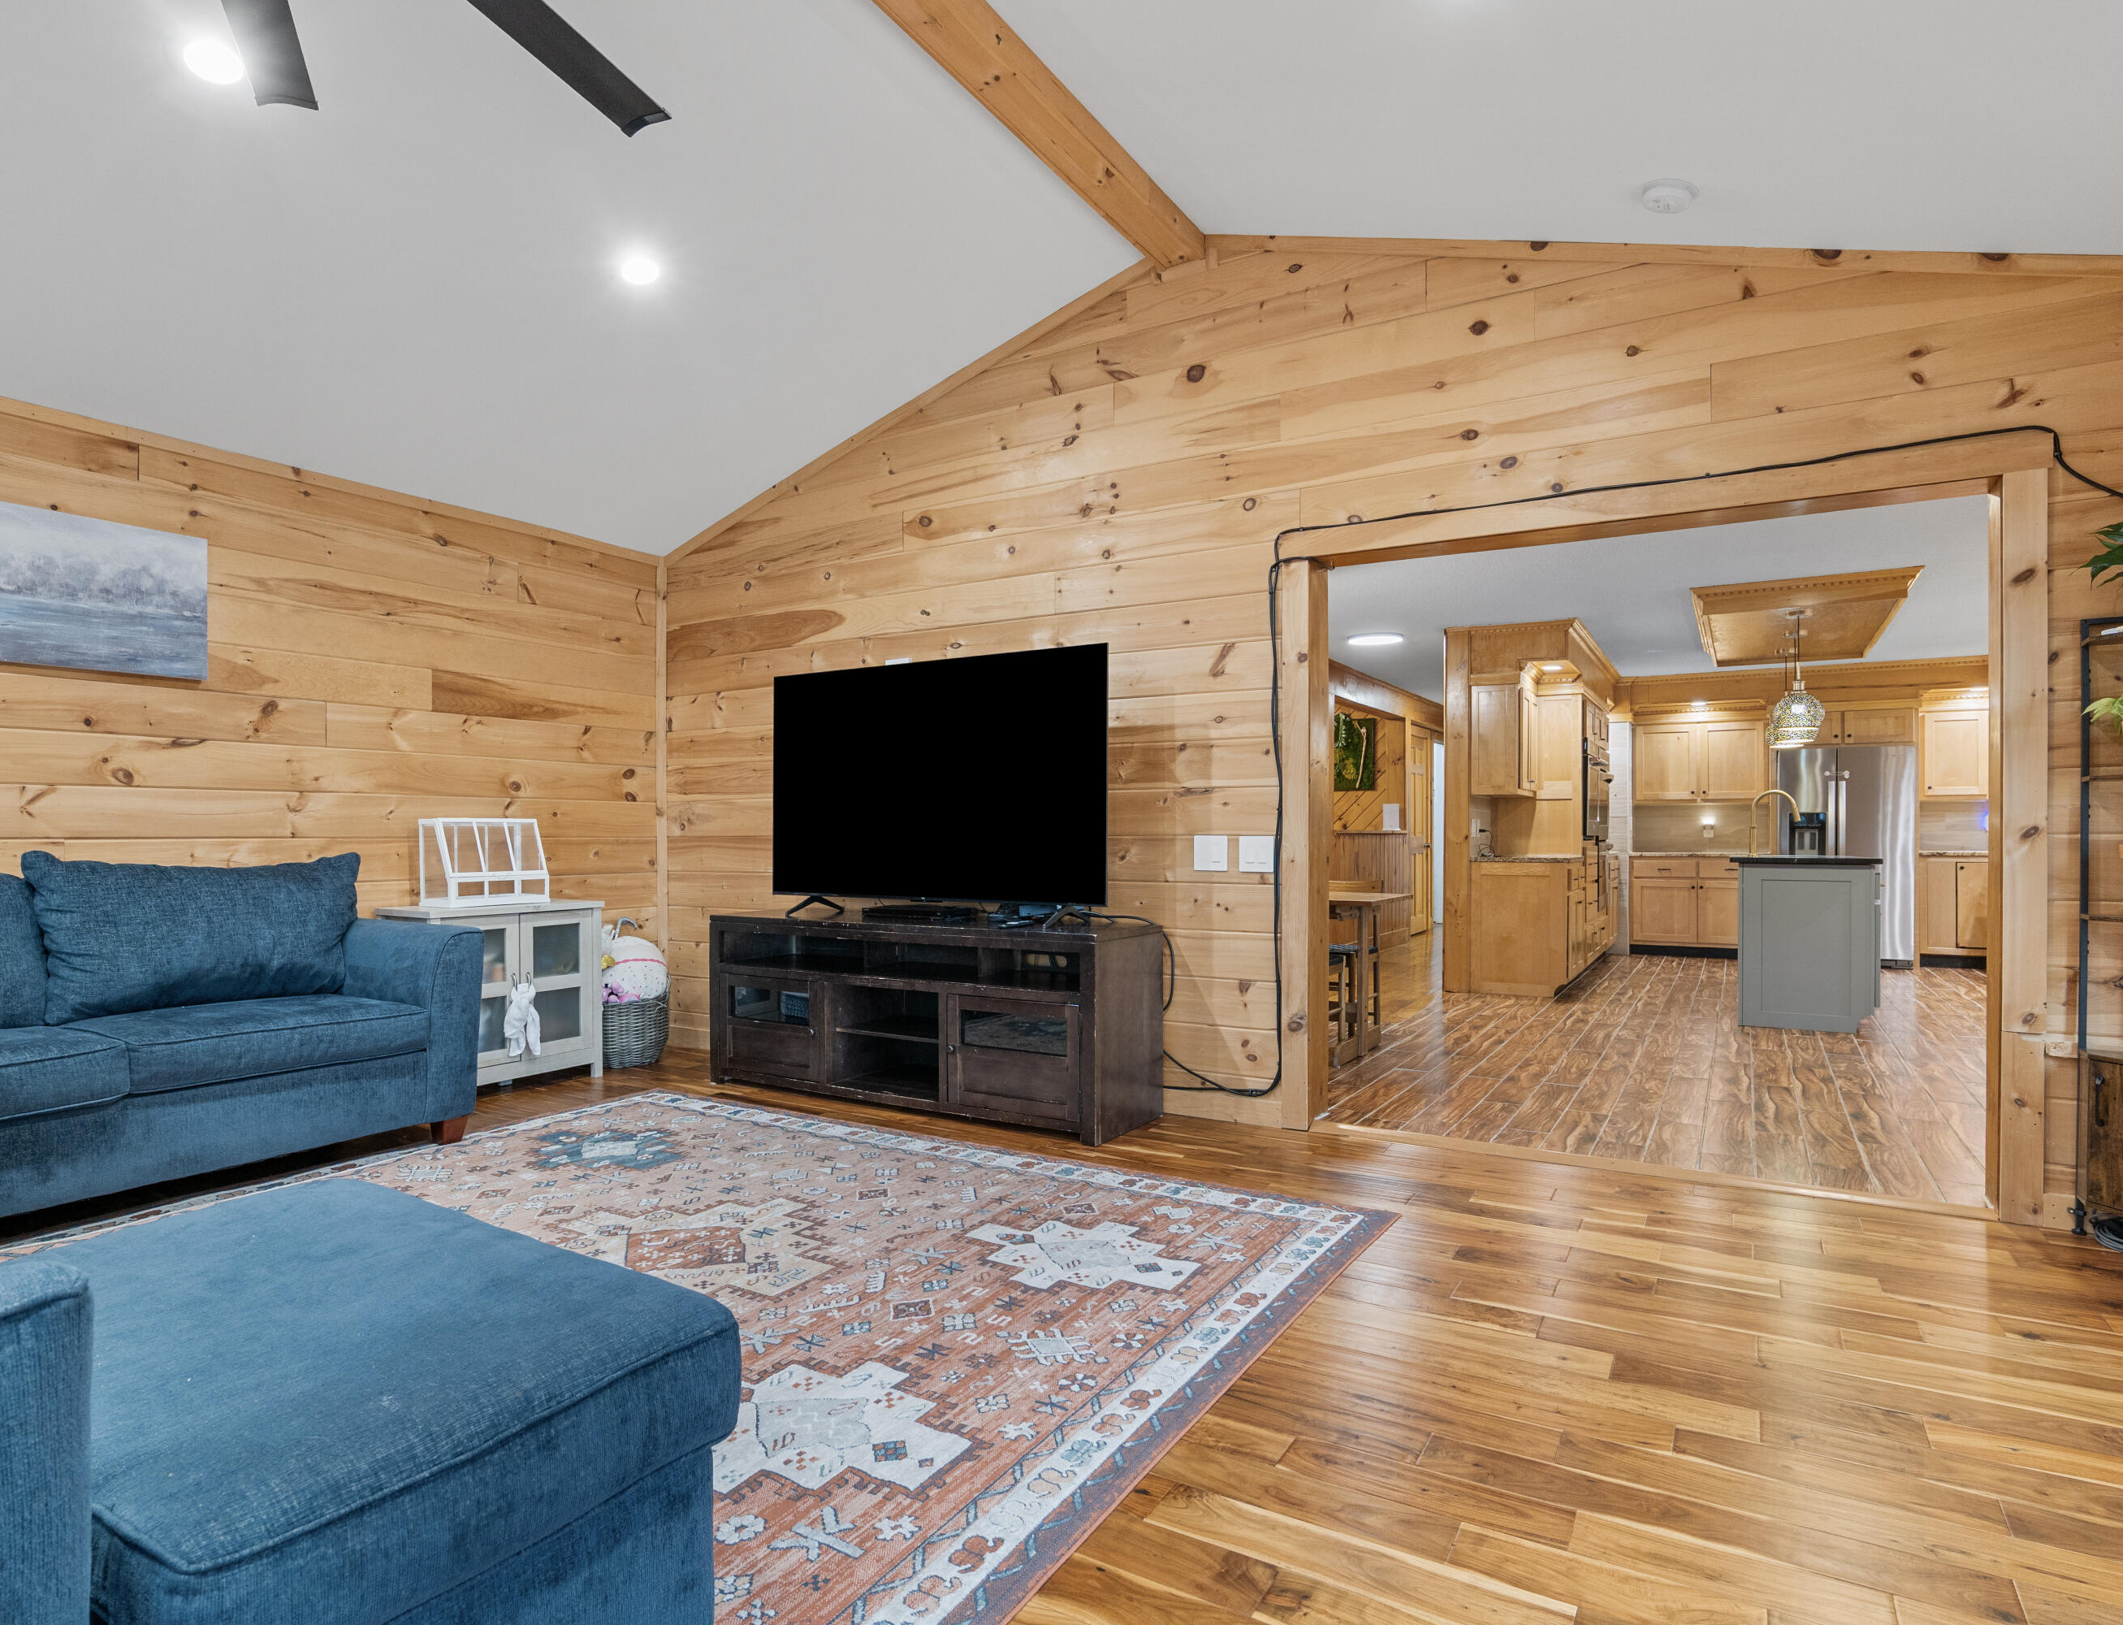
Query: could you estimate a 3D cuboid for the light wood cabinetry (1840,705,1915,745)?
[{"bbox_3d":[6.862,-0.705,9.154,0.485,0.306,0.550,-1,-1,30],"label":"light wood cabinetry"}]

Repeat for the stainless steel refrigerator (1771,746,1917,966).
[{"bbox_3d":[6.602,0.364,9.191,0.926,1.777,0.760,-1,-1,30],"label":"stainless steel refrigerator"}]

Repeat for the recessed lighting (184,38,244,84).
[{"bbox_3d":[-1.958,-1.734,2.502,0.140,0.030,0.140,-20,-11,28],"label":"recessed lighting"}]

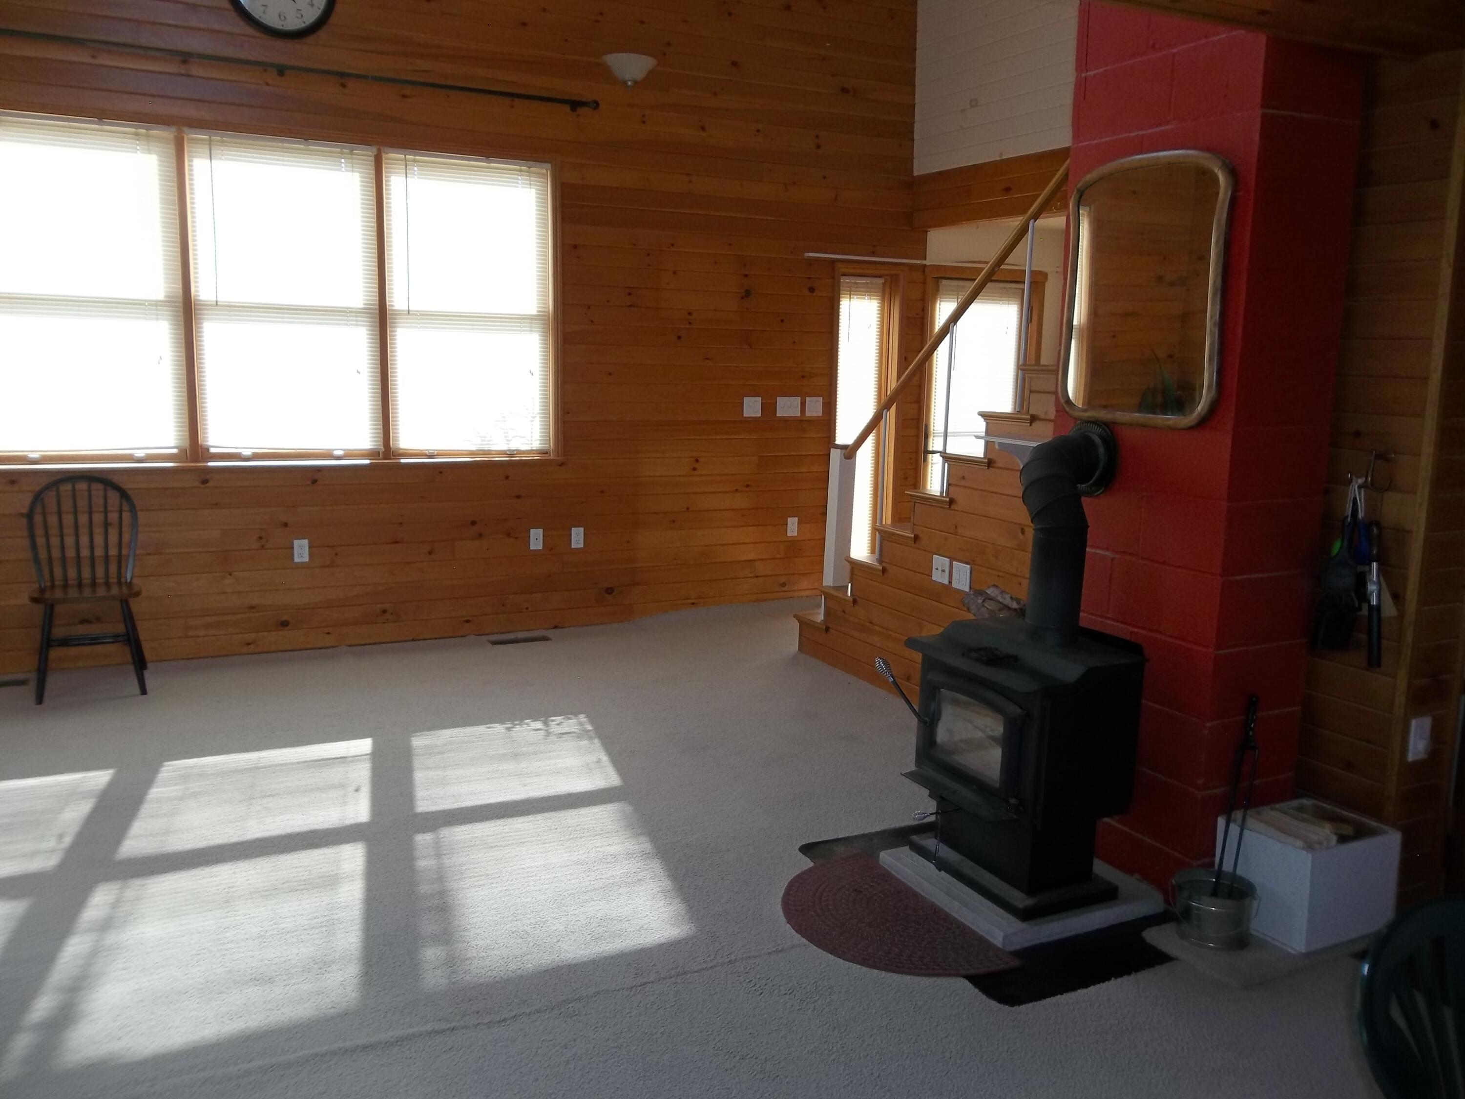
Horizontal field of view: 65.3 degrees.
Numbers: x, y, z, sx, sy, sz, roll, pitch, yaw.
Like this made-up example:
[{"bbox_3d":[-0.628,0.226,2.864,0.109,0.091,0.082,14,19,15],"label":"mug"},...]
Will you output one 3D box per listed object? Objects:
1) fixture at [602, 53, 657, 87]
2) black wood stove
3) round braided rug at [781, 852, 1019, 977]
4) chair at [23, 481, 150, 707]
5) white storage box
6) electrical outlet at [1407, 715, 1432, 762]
[{"bbox_3d":[-0.532,-2.564,6.137,0.310,0.168,0.160,-4,11,-27],"label":"fixture"},{"bbox_3d":[0.875,0.316,3.336,0.630,1.331,0.590,-4,11,-27],"label":"black wood stove"},{"bbox_3d":[0.382,1.038,3.206,0.470,0.016,0.750,-4,11,-27],"label":"round braided rug"},{"bbox_3d":[-2.899,0.157,5.133,0.450,0.940,0.490,-3,11,-25],"label":"chair"},{"bbox_3d":[1.608,0.902,3.205,0.388,0.272,0.290,-4,11,-27],"label":"white storage box"},{"bbox_3d":[1.877,0.518,3.116,0.076,0.120,0.018,-4,11,-27],"label":"electrical outlet"}]

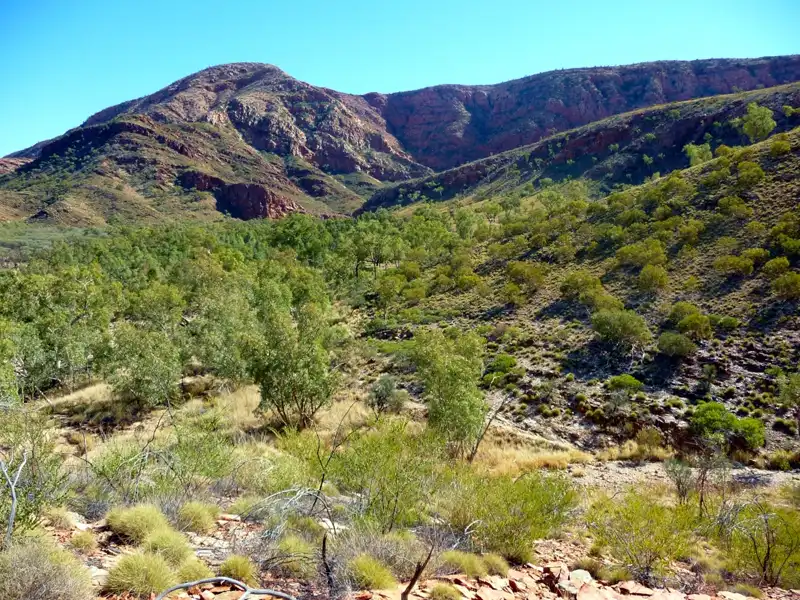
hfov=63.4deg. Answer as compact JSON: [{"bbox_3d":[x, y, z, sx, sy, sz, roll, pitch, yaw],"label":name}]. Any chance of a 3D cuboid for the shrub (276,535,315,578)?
[{"bbox_3d":[-1.017,2.497,6.300,0.359,0.386,0.341,0,8,0],"label":"shrub"}]

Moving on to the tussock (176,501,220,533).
[{"bbox_3d":[-2.410,2.576,7.700,0.485,0.343,0.461,0,8,0],"label":"tussock"}]

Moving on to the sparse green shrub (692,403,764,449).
[{"bbox_3d":[15.689,6.060,31.000,3.545,2.119,2.836,0,7,0],"label":"sparse green shrub"}]

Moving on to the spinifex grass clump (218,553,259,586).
[{"bbox_3d":[-1.572,2.634,6.300,0.389,0.279,0.370,0,7,0],"label":"spinifex grass clump"}]

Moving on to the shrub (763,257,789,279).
[{"bbox_3d":[27.346,-2.361,47.000,1.973,1.598,1.874,0,8,0],"label":"shrub"}]

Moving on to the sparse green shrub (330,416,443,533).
[{"bbox_3d":[-0.158,2.224,8.200,1.352,1.300,1.284,0,8,0],"label":"sparse green shrub"}]

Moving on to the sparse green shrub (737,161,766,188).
[{"bbox_3d":[43.332,-15.515,80.000,3.462,3.230,3.462,0,7,0],"label":"sparse green shrub"}]

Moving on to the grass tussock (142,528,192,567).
[{"bbox_3d":[-2.407,2.563,6.700,0.502,0.354,0.477,0,8,0],"label":"grass tussock"}]

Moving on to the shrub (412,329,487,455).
[{"bbox_3d":[1.951,3.645,25.500,2.916,5.076,2.624,0,7,0],"label":"shrub"}]

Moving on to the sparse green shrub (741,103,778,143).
[{"bbox_3d":[48.753,-24.138,88.000,4.749,5.440,4.511,0,8,0],"label":"sparse green shrub"}]

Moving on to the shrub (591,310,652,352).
[{"bbox_3d":[15.403,2.295,45.000,4.312,3.029,3.880,0,7,0],"label":"shrub"}]

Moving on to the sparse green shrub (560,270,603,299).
[{"bbox_3d":[16.829,-1.344,60.000,3.894,2.725,3.505,0,7,0],"label":"sparse green shrub"}]

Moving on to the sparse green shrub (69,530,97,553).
[{"bbox_3d":[-3.619,2.762,7.400,0.343,0.213,0.343,0,7,0],"label":"sparse green shrub"}]

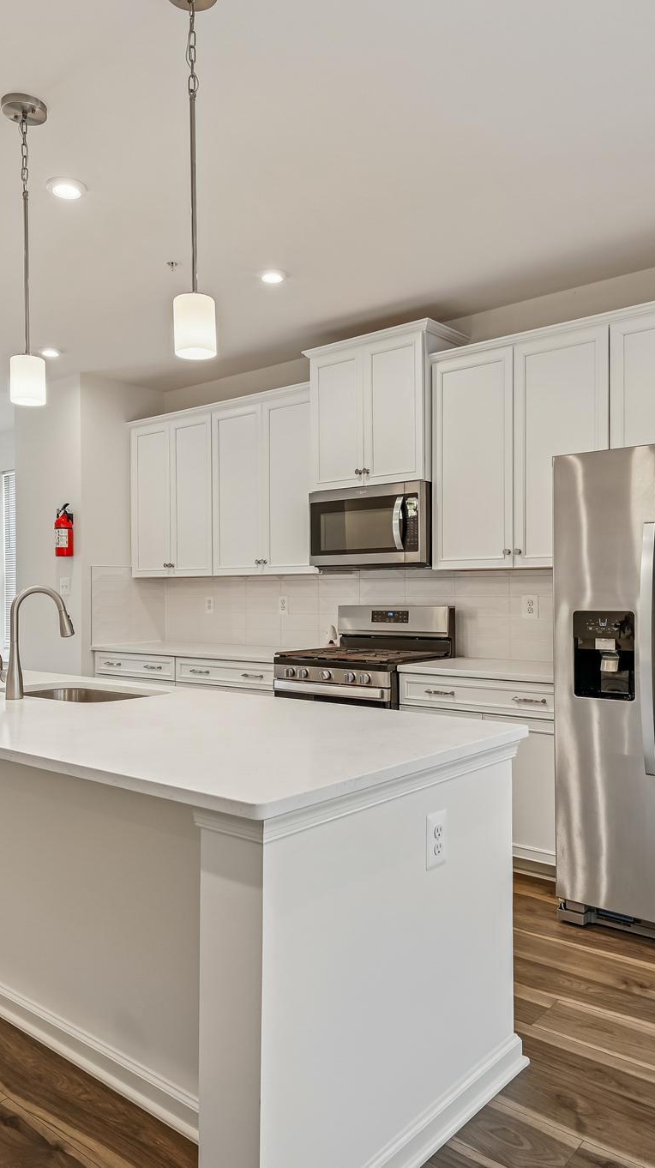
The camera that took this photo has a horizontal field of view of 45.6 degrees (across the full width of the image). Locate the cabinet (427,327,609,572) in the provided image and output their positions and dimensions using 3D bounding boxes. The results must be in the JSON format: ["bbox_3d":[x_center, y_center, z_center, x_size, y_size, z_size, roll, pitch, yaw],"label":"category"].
[{"bbox_3d":[1.000,-0.602,3.847,0.908,1.064,0.333,-1,-1,39],"label":"cabinet"}]

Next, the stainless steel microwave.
[{"bbox_3d":[0.330,-0.300,4.321,0.760,0.421,0.429,-1,-1,39],"label":"stainless steel microwave"}]

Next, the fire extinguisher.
[{"bbox_3d":[-1.780,-0.357,5.280,0.130,0.365,0.130,-1,-1,39],"label":"fire extinguisher"}]

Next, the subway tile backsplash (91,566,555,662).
[{"bbox_3d":[-0.108,0.140,4.532,3.359,0.542,0.643,-1,-1,39],"label":"subway tile backsplash"}]

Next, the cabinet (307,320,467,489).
[{"bbox_3d":[0.319,-0.924,4.351,0.835,0.807,0.415,-1,-1,40],"label":"cabinet"}]

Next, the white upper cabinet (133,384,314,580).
[{"bbox_3d":[-0.640,-0.598,5.183,1.740,1.097,0.345,-1,-1,40],"label":"white upper cabinet"}]

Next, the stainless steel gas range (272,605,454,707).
[{"bbox_3d":[0.209,0.708,4.191,0.763,1.163,0.705,-1,-1,40],"label":"stainless steel gas range"}]

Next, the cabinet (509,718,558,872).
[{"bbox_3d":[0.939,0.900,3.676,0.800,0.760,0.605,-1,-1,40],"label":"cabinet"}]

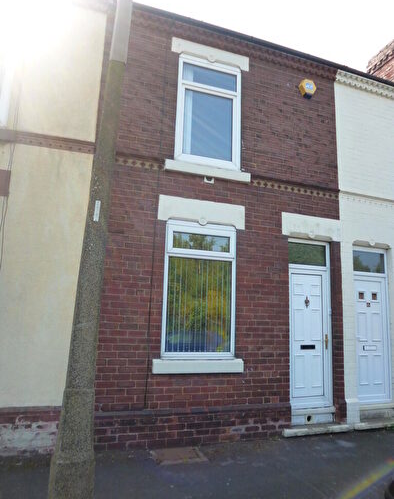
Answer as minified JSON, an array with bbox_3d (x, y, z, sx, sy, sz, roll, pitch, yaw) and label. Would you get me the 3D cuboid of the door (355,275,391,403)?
[{"bbox_3d":[2.714,1.400,6.052,0.864,1.967,0.070,5,-11,-19],"label":"door"}]

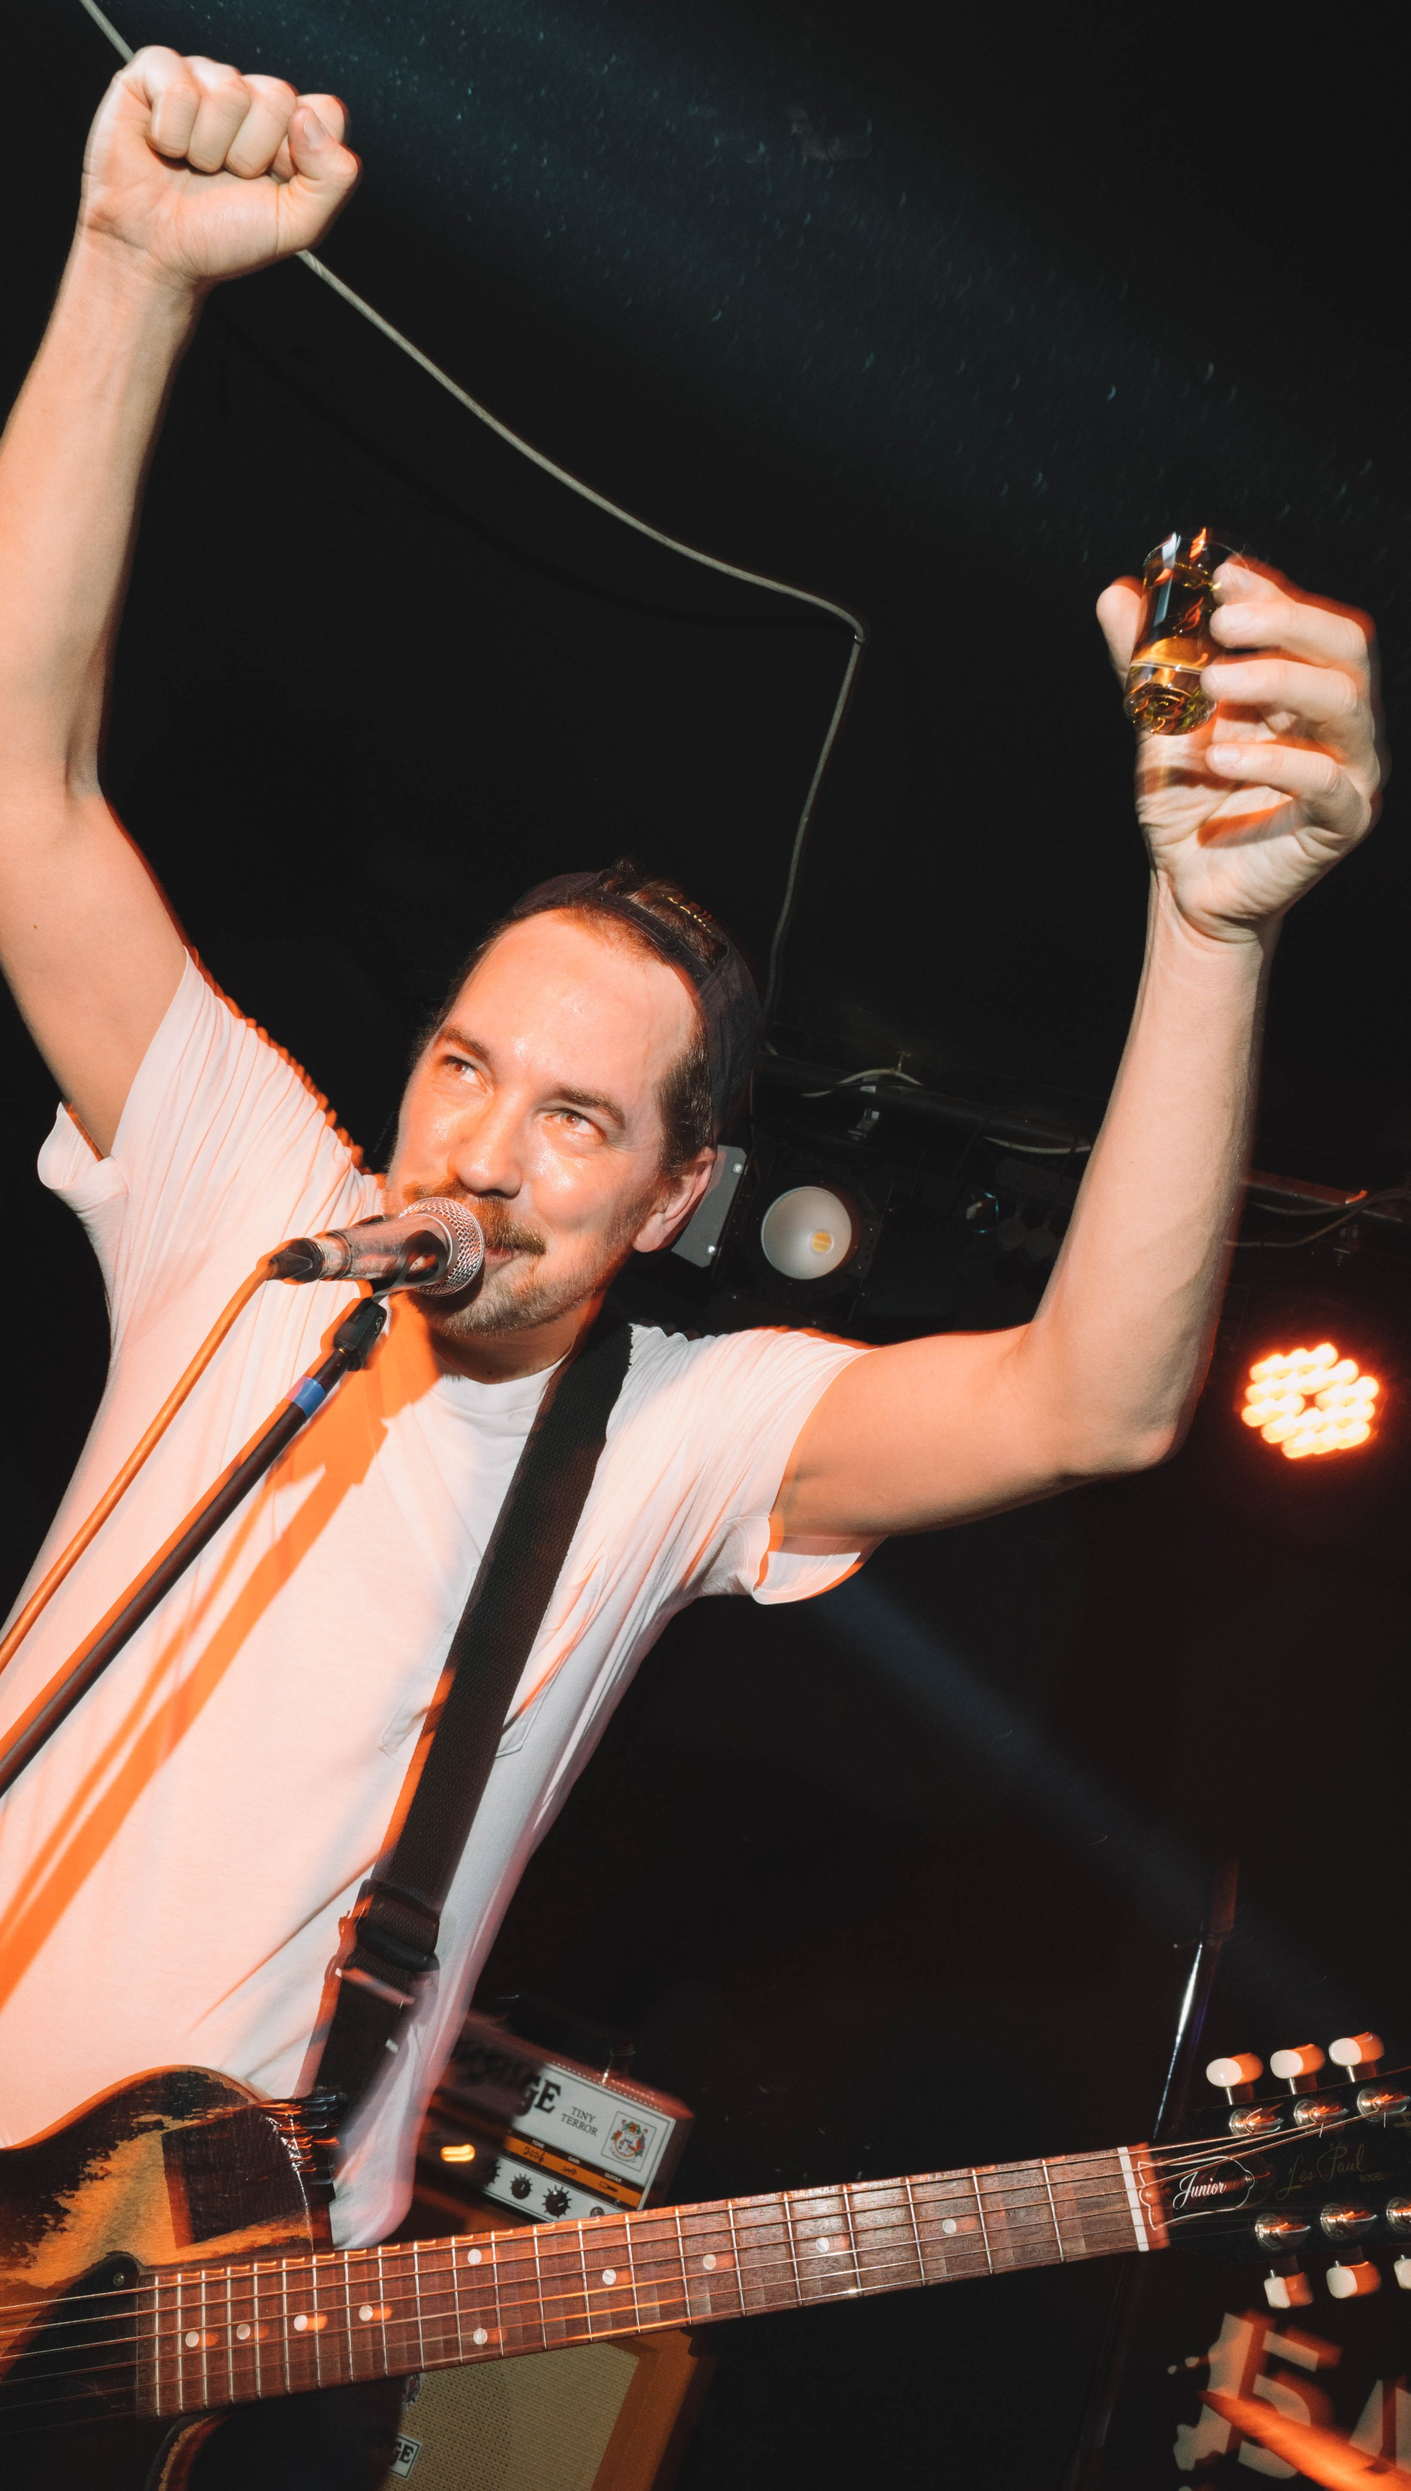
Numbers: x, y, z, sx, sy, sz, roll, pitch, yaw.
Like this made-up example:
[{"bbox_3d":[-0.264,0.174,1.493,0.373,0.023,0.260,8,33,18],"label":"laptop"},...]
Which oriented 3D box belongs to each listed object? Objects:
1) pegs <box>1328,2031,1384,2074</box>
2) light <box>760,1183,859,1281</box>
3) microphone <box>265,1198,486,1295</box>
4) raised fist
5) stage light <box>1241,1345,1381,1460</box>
[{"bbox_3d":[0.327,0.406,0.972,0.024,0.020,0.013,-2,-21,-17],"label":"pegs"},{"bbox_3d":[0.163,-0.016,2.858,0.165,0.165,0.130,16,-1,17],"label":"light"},{"bbox_3d":[-0.159,0.004,0.946,0.051,0.051,0.185,17,7,14],"label":"microphone"},{"bbox_3d":[-0.208,-0.462,0.830,0.112,0.094,0.082,17,18,-22],"label":"raised fist"},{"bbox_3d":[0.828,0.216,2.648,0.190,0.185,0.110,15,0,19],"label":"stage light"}]

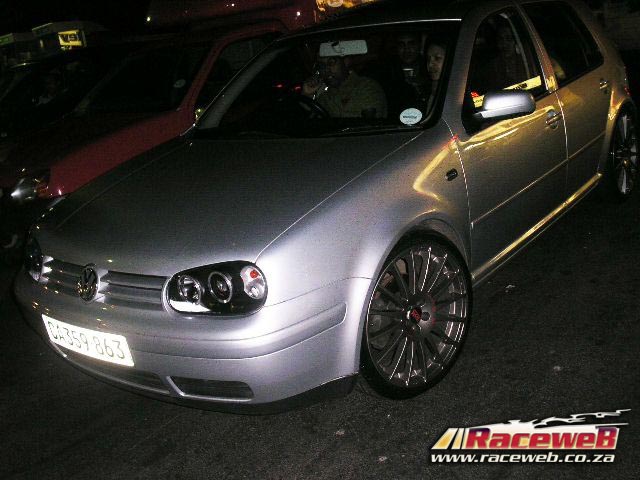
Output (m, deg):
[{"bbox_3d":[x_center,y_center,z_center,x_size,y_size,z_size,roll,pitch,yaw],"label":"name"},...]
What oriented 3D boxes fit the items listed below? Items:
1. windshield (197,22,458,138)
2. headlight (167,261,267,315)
[{"bbox_3d":[0.016,-0.771,3.385,1.420,0.120,0.770,6,54,38],"label":"windshield"},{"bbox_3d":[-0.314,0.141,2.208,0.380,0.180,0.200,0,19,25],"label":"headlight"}]

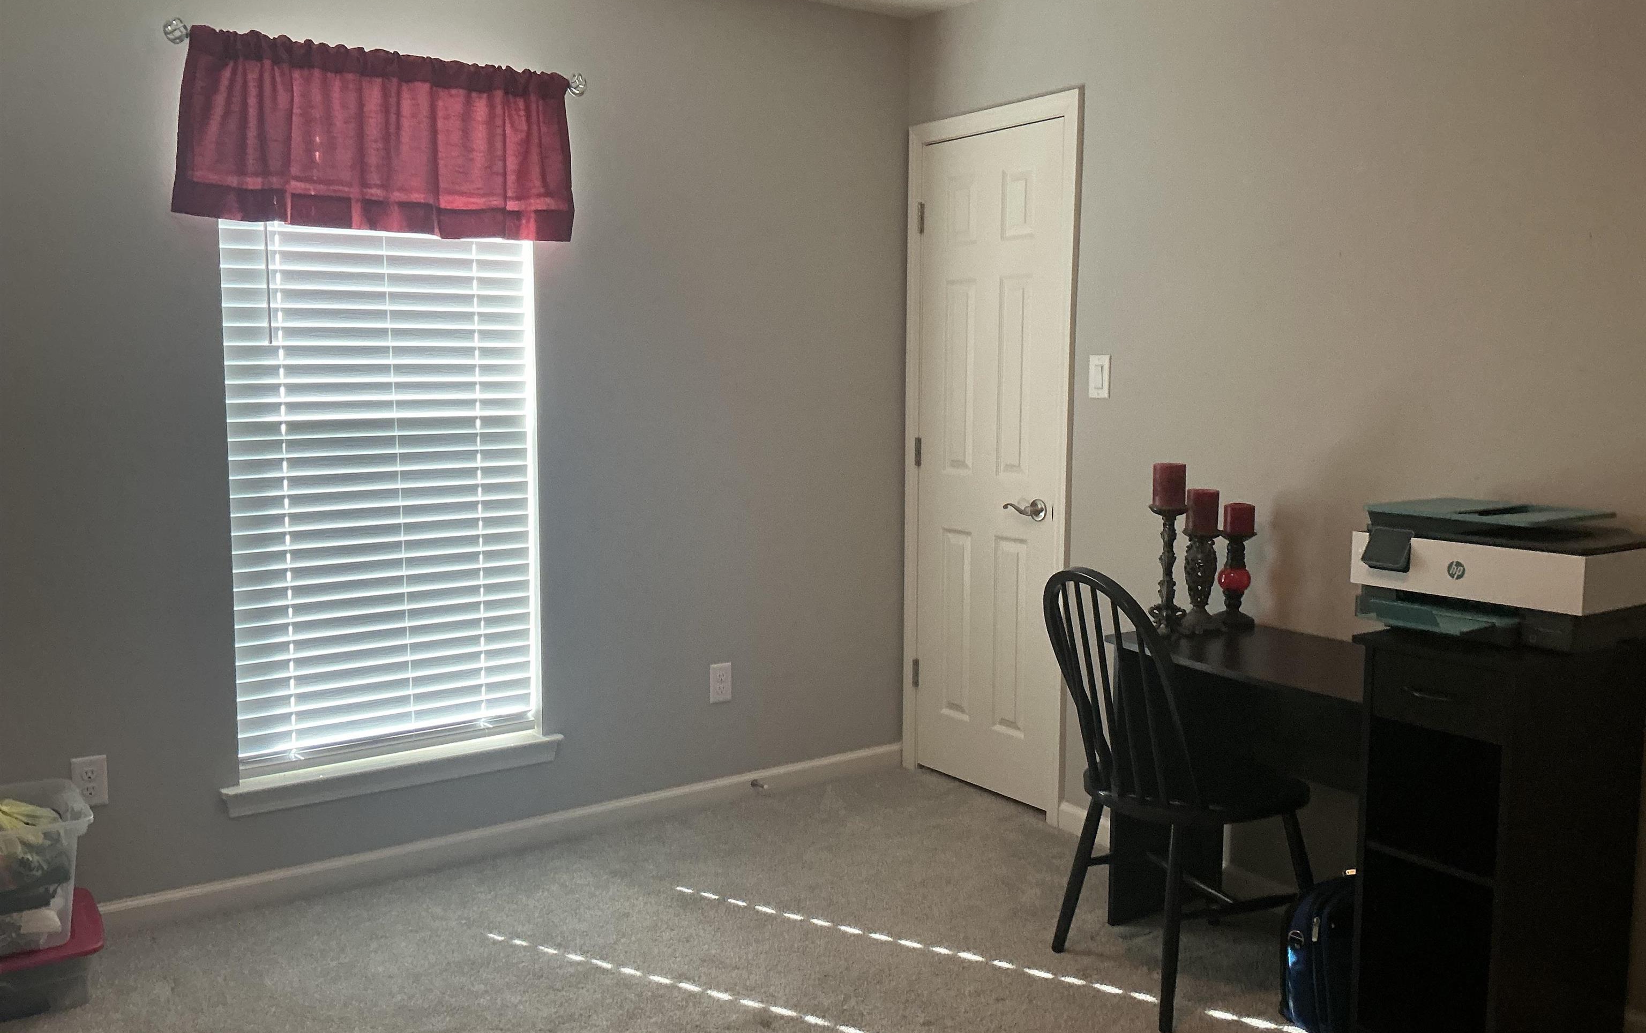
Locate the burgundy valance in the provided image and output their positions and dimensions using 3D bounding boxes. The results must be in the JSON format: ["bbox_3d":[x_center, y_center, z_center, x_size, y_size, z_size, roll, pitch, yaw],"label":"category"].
[{"bbox_3d":[-1.072,-0.923,3.274,0.985,0.430,0.085,-5,8,-35],"label":"burgundy valance"}]

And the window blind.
[{"bbox_3d":[-1.148,-0.213,3.488,0.790,1.650,0.055,-5,8,-35],"label":"window blind"}]

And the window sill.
[{"bbox_3d":[-1.125,0.680,3.551,0.893,0.068,0.110,-5,8,-35],"label":"window sill"}]

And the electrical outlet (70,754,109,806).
[{"bbox_3d":[-1.714,0.621,3.115,0.072,0.116,0.009,-5,8,-35],"label":"electrical outlet"}]

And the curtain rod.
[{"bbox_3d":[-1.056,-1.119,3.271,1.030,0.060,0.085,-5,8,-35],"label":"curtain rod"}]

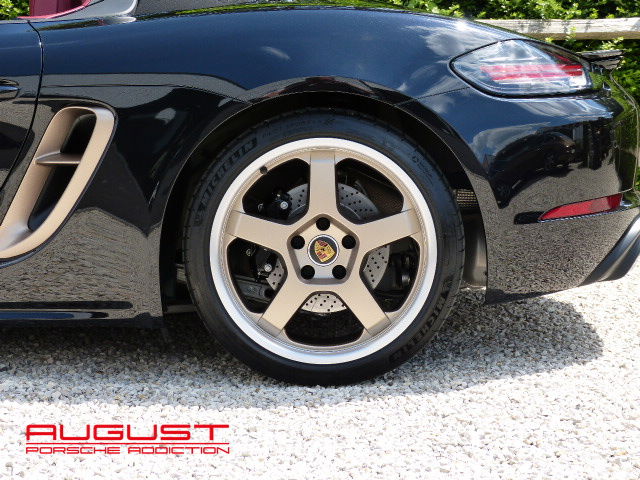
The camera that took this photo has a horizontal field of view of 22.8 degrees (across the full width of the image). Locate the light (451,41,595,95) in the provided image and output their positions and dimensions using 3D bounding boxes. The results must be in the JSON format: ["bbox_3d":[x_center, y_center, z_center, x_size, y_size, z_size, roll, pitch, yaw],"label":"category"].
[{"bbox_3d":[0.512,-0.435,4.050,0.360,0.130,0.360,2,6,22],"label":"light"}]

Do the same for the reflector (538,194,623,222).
[{"bbox_3d":[0.651,-0.081,3.950,0.250,0.055,0.050,-3,6,-33],"label":"reflector"}]

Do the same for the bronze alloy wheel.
[{"bbox_3d":[0.010,0.012,3.945,0.690,0.690,0.270,0,5,1],"label":"bronze alloy wheel"}]

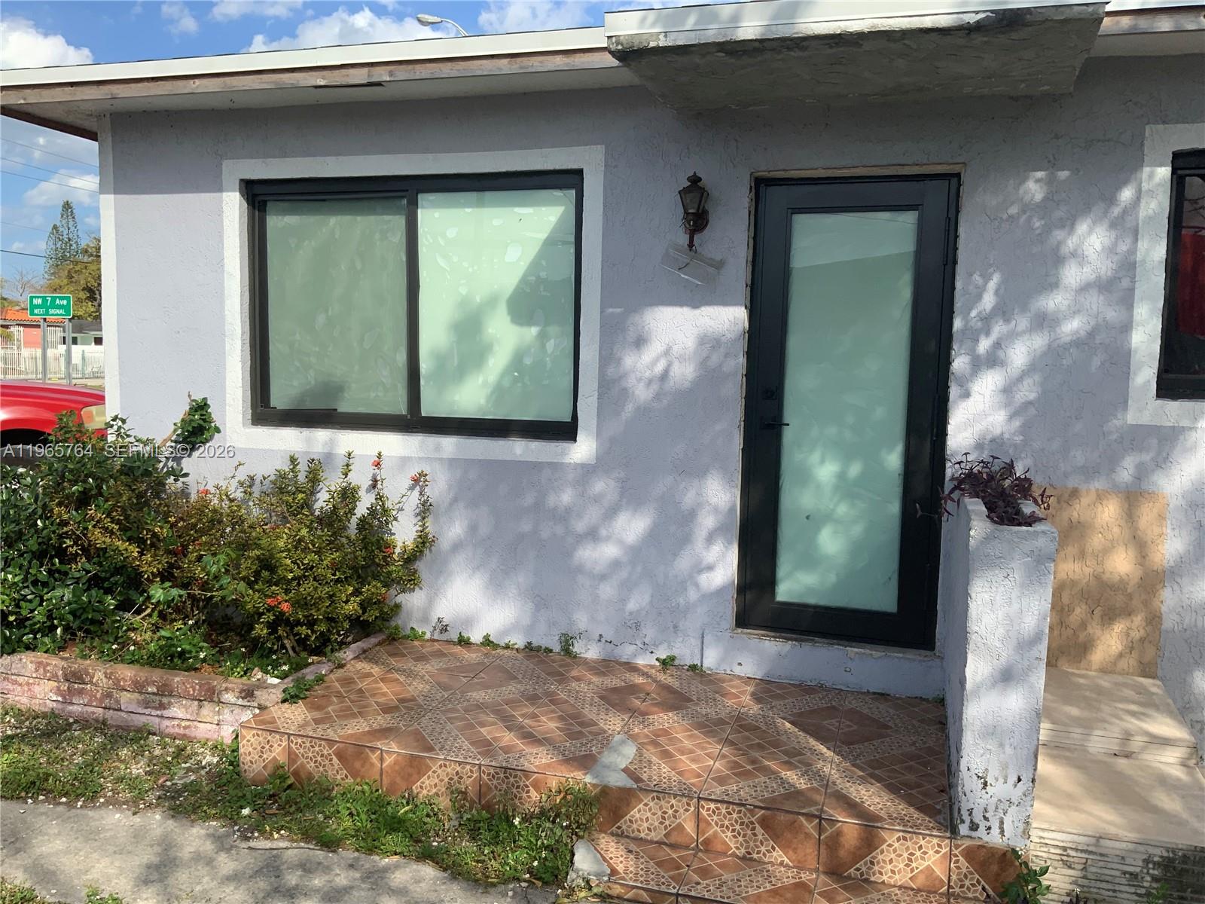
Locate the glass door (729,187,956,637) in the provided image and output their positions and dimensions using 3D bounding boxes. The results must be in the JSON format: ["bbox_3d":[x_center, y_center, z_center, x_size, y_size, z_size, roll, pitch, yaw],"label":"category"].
[{"bbox_3d":[1.095,-0.177,4.574,0.885,2.080,0.090,3,6,17],"label":"glass door"}]

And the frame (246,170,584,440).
[{"bbox_3d":[-0.973,-0.742,5.147,1.864,1.293,0.090,3,6,17],"label":"frame"}]

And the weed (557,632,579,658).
[{"bbox_3d":[-0.163,0.953,4.984,0.100,0.120,0.070,3,5,17],"label":"weed"}]

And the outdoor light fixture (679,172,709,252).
[{"bbox_3d":[0.406,-1.068,4.497,0.128,0.338,0.170,3,6,17],"label":"outdoor light fixture"}]

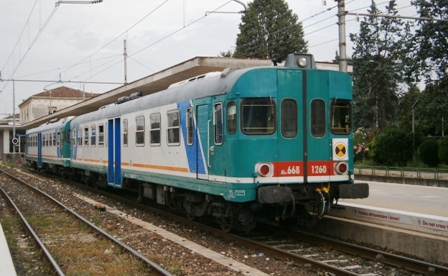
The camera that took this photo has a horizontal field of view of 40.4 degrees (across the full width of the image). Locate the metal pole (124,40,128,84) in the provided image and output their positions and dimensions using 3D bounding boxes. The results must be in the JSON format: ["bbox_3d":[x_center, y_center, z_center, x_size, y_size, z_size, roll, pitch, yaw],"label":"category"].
[{"bbox_3d":[-6.768,-2.390,42.153,0.220,8.860,0.220,0,-1,-24],"label":"metal pole"}]

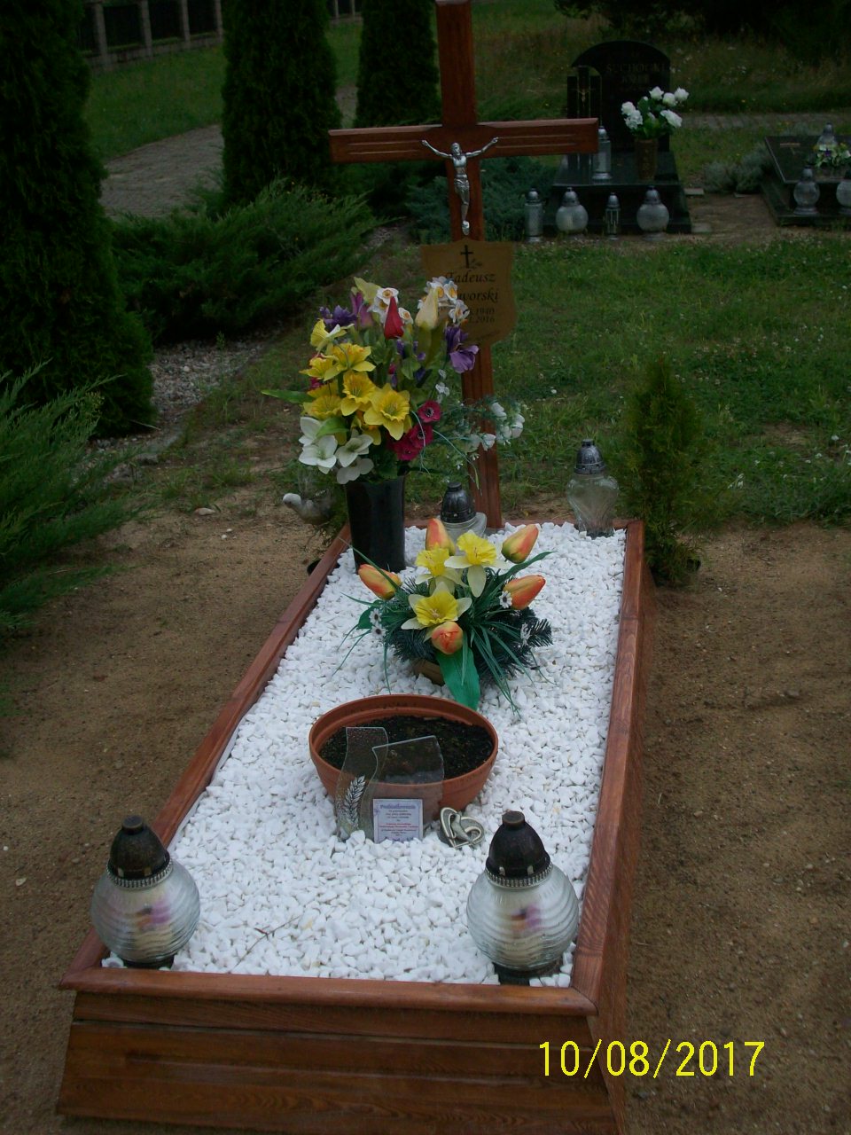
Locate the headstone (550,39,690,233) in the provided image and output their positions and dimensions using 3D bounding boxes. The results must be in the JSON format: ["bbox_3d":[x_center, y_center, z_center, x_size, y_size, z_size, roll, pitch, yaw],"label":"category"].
[{"bbox_3d":[1.253,-2.810,9.700,0.880,1.024,1.750,0,22,9],"label":"headstone"}]

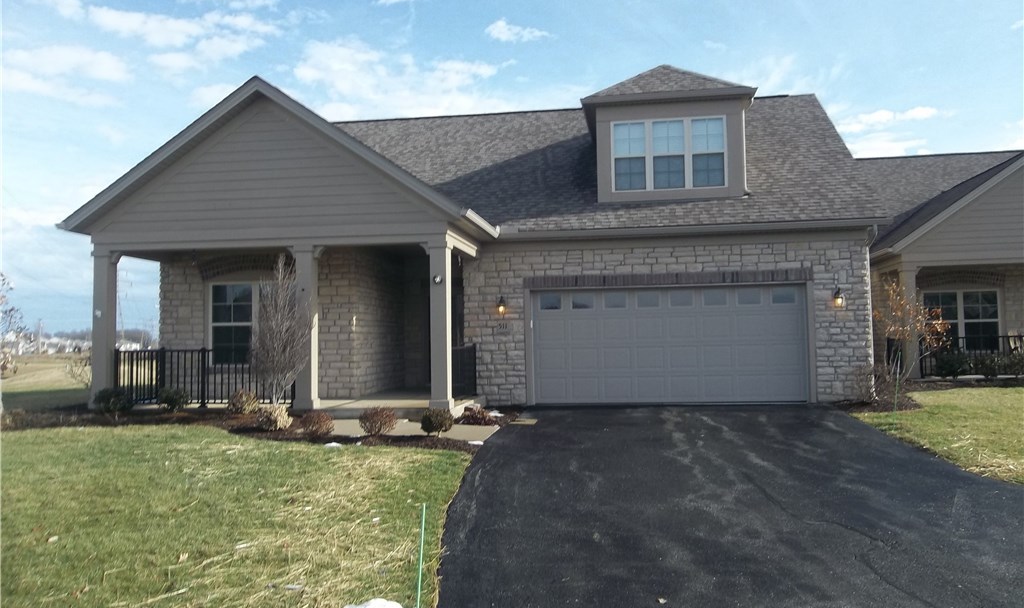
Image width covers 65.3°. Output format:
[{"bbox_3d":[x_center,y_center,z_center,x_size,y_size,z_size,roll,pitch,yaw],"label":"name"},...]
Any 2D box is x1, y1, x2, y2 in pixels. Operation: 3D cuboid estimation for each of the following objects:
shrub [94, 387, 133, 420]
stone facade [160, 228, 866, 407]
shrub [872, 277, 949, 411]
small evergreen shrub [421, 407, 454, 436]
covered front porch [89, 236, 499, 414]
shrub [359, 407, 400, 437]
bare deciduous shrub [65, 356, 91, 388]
[{"bbox_3d":[-6.411,1.585,12.850,0.676,0.515,0.600,-1,-3,8],"label":"shrub"},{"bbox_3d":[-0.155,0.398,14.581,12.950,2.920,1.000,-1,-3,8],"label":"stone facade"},{"bbox_3d":[7.271,0.635,14.500,1.380,2.269,1.300,-1,-3,8],"label":"shrub"},{"bbox_3d":[-1.012,1.617,10.850,0.462,0.394,0.440,-1,-3,8],"label":"small evergreen shrub"},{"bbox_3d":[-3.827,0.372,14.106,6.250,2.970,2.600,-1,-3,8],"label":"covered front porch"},{"bbox_3d":[-1.830,1.618,10.950,0.548,0.425,0.500,-1,-3,8],"label":"shrub"},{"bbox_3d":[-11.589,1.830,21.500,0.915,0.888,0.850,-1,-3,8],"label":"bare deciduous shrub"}]

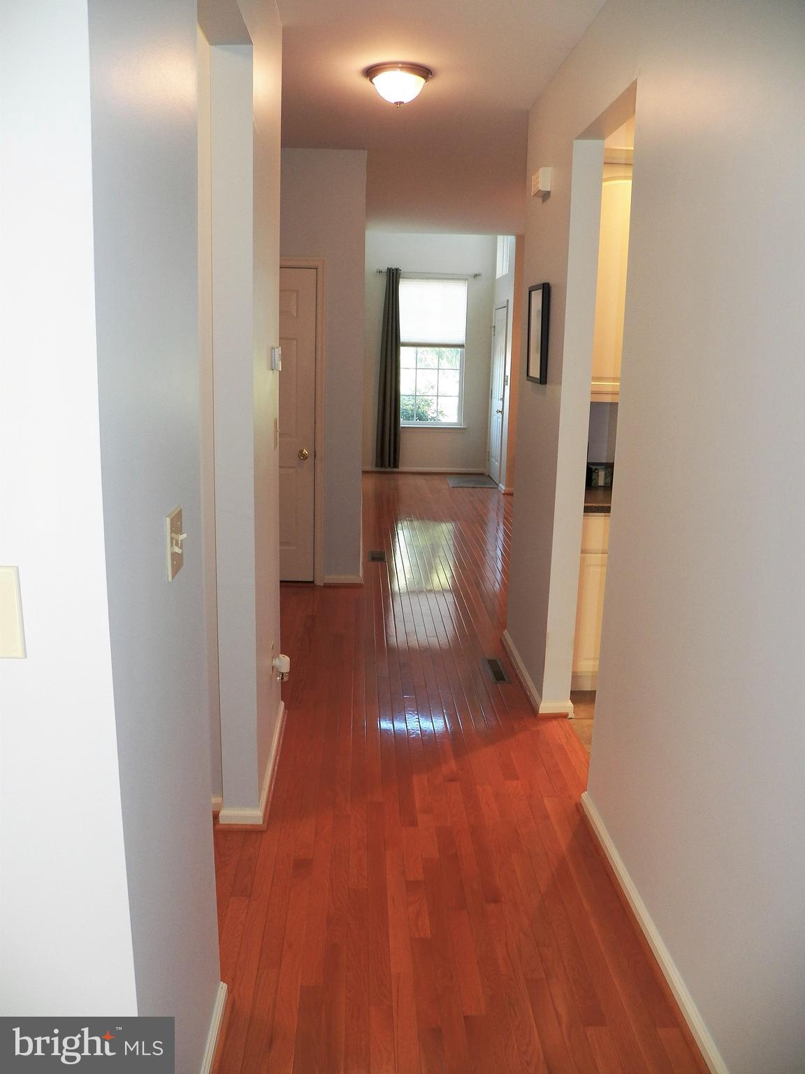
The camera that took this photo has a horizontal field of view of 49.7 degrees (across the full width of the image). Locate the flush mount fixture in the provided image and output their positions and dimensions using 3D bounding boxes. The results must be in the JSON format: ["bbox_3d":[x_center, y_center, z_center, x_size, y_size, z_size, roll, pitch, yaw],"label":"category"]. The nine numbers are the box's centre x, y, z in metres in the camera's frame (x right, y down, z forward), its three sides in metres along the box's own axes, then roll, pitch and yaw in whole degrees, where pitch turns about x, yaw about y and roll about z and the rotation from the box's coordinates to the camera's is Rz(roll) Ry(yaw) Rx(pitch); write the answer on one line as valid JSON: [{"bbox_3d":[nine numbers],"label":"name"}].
[{"bbox_3d":[-0.013,-1.879,3.650,0.292,0.138,0.292,1,12,-3],"label":"flush mount fixture"}]

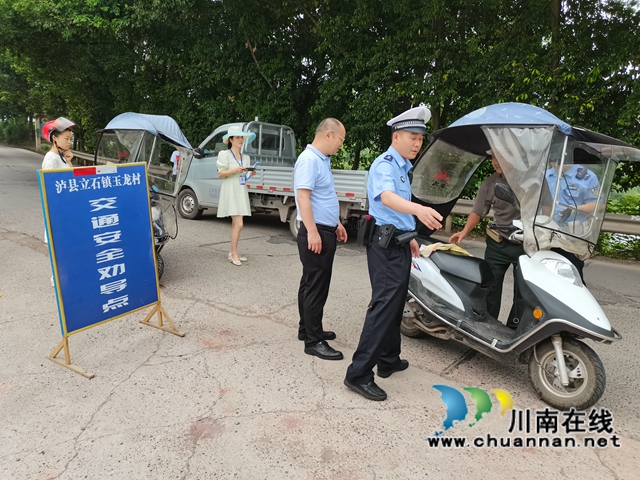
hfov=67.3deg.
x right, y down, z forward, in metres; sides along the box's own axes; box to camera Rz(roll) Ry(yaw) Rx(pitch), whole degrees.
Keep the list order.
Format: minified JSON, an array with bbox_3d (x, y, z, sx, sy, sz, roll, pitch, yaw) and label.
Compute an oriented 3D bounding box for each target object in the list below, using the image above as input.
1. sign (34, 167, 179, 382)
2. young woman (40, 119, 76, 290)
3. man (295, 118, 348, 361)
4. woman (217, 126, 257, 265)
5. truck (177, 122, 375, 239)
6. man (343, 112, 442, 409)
[{"bbox_3d":[-1.599,0.148,3.665,0.576,1.414,0.848,8,15,33],"label":"sign"},{"bbox_3d":[-2.813,-0.369,5.209,0.455,1.778,0.475,-1,13,-2],"label":"young woman"},{"bbox_3d":[0.020,-0.022,3.608,0.424,1.727,0.525,1,13,7],"label":"man"},{"bbox_3d":[-1.078,-0.560,6.113,0.424,1.707,0.475,10,16,39],"label":"woman"},{"bbox_3d":[-0.684,-1.246,8.747,4.747,1.879,1.667,9,16,37],"label":"truck"},{"bbox_3d":[0.456,0.072,3.051,0.667,1.778,0.586,4,14,21],"label":"man"}]

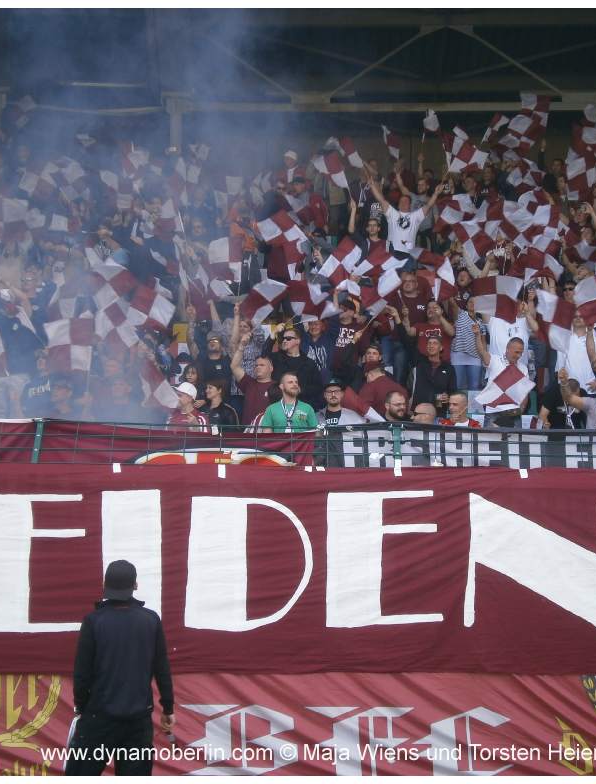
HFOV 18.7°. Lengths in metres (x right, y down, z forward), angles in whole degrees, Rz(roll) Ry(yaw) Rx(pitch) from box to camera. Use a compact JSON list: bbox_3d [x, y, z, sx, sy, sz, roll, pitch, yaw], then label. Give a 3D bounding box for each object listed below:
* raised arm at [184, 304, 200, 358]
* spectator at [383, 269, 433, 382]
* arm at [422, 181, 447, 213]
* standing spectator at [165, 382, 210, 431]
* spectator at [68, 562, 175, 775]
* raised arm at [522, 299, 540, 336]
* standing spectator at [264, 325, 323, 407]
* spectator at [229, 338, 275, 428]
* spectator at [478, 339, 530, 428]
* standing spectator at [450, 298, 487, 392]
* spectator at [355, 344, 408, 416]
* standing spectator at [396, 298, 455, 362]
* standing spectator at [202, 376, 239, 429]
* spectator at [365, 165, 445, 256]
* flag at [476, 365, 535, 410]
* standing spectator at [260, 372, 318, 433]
[{"bbox_3d":[-1.057,-0.616,18.100,0.160,0.560,0.170,0,-6,0],"label":"raised arm"},{"bbox_3d":[1.140,-0.379,18.722,0.570,1.800,0.380,0,-5,5],"label":"spectator"},{"bbox_3d":[1.716,-2.457,22.700,0.310,0.420,0.250,0,-6,0],"label":"arm"},{"bbox_3d":[-1.010,0.761,16.425,0.500,1.720,0.360,-3,-6,30],"label":"standing spectator"},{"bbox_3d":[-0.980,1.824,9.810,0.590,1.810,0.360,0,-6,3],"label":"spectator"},{"bbox_3d":[2.327,-0.743,18.000,0.190,0.410,0.190,0,-5,0],"label":"raised arm"},{"bbox_3d":[-0.043,0.252,18.209,0.580,1.820,0.400,-1,-6,12],"label":"standing spectator"},{"bbox_3d":[-0.393,0.469,17.016,0.580,1.920,0.360,-1,-5,15],"label":"spectator"},{"bbox_3d":[2.027,0.339,17.594,0.560,1.760,0.420,0,-7,6],"label":"spectator"},{"bbox_3d":[1.863,-0.211,19.716,0.460,1.680,0.360,2,-6,-12],"label":"standing spectator"},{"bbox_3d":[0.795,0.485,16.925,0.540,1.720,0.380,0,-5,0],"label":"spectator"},{"bbox_3d":[1.341,-0.074,19.002,0.620,1.820,0.450,0,-6,0],"label":"standing spectator"},{"bbox_3d":[-0.746,0.707,16.898,0.480,1.700,0.380,-4,-8,30],"label":"standing spectator"},{"bbox_3d":[1.362,-1.829,22.884,0.960,2.150,0.420,0,-6,0],"label":"spectator"},{"bbox_3d":[2.011,-0.053,17.500,0.560,0.430,0.200,0,-6,0],"label":"flag"},{"bbox_3d":[-0.078,0.713,16.422,0.550,1.790,0.340,1,-5,-6],"label":"standing spectator"}]

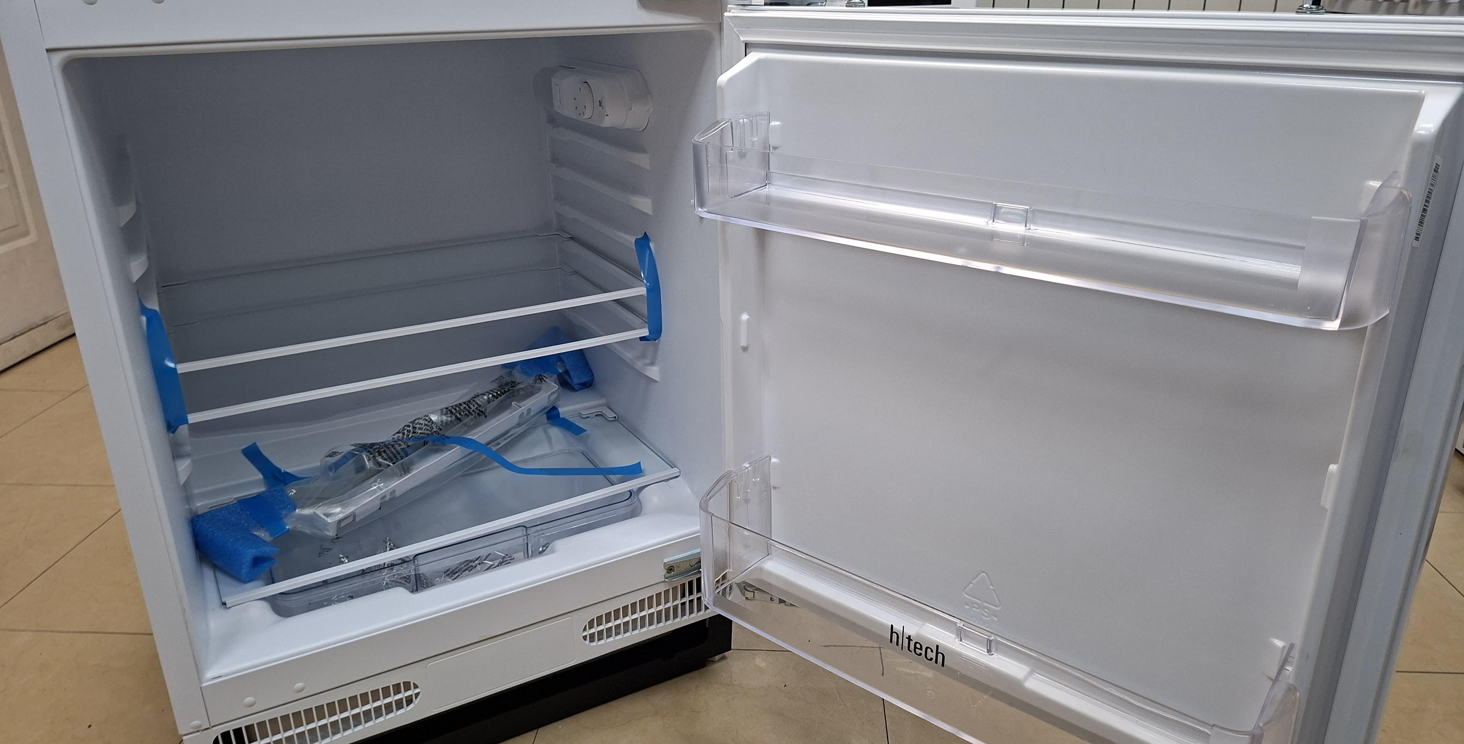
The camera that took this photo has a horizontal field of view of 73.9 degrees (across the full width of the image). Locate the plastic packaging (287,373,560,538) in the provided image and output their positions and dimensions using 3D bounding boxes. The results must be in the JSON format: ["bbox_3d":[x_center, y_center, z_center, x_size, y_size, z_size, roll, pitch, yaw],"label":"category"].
[{"bbox_3d":[-0.378,0.078,1.212,0.075,0.042,0.386,12,29,31],"label":"plastic packaging"}]

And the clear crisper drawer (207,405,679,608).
[{"bbox_3d":[-0.340,0.184,1.181,0.500,0.100,0.240,-12,23,-28],"label":"clear crisper drawer"}]

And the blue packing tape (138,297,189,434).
[{"bbox_3d":[-0.513,-0.005,0.884,0.018,0.126,0.022,-12,23,-28],"label":"blue packing tape"}]

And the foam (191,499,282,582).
[{"bbox_3d":[-0.513,0.178,1.016,0.120,0.037,0.042,17,27,40],"label":"foam"}]

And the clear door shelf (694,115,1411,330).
[{"bbox_3d":[0.181,-0.125,0.685,0.494,0.078,0.106,16,27,37],"label":"clear door shelf"}]

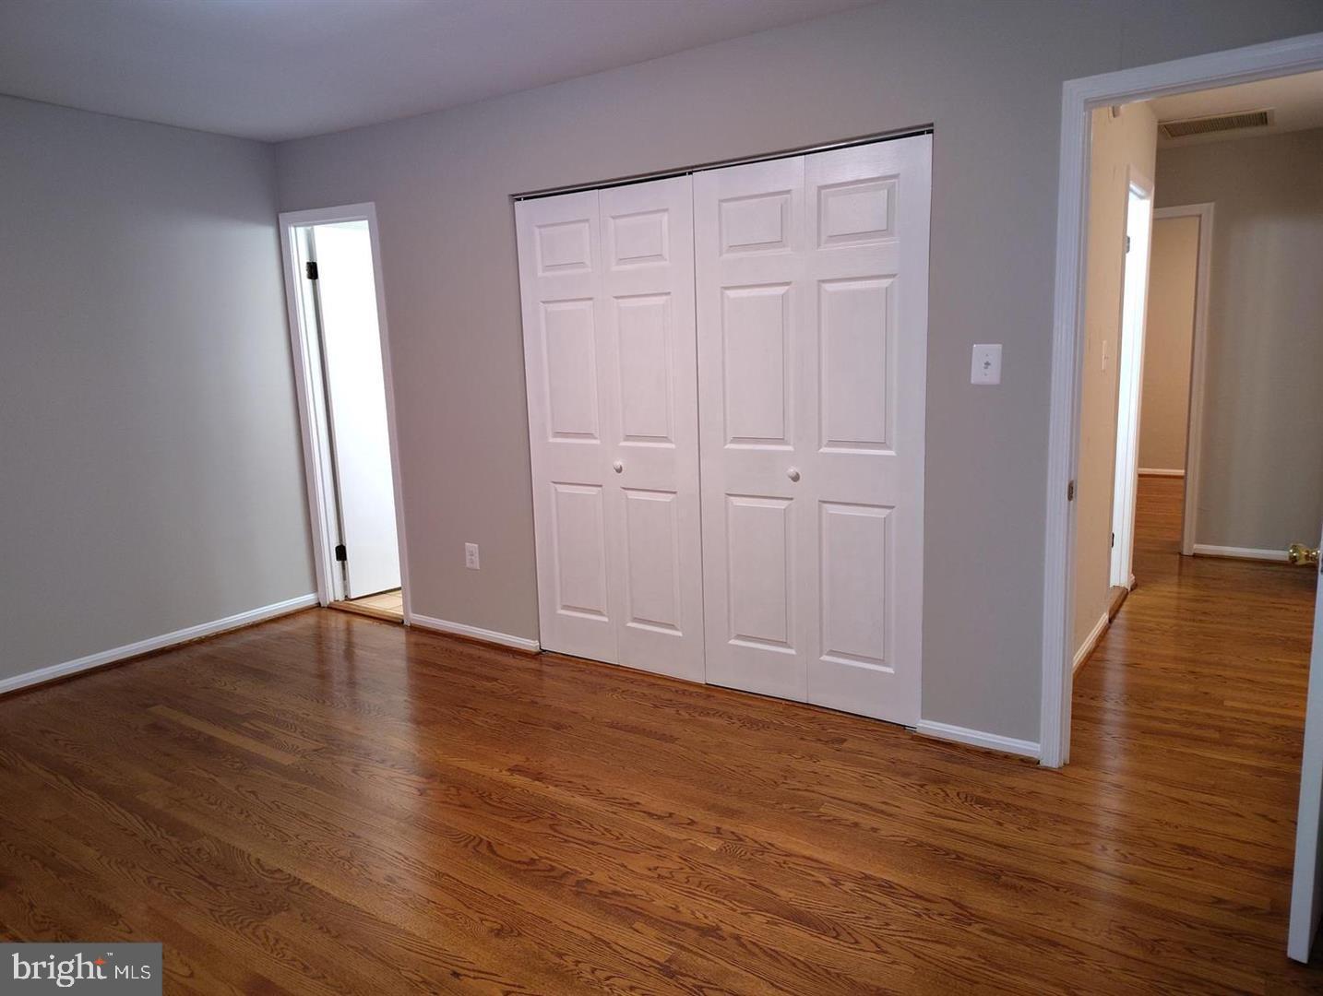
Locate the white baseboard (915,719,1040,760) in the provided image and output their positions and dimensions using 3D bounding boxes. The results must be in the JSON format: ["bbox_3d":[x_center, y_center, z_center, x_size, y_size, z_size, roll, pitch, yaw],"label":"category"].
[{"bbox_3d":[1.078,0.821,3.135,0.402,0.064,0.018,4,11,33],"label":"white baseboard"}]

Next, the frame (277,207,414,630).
[{"bbox_3d":[-1.571,-0.408,4.732,0.720,2.077,0.140,4,11,33],"label":"frame"}]

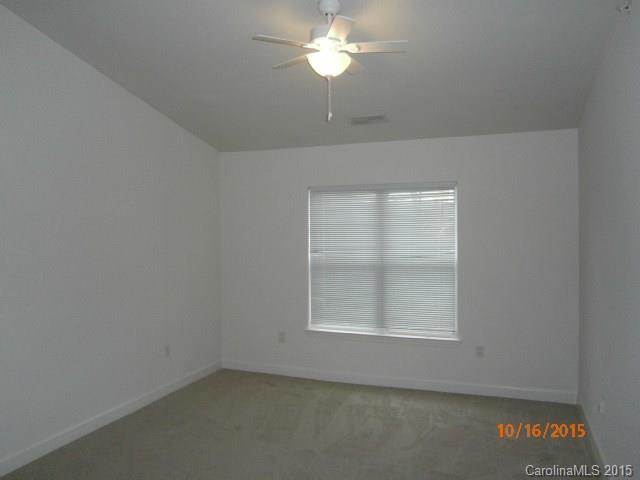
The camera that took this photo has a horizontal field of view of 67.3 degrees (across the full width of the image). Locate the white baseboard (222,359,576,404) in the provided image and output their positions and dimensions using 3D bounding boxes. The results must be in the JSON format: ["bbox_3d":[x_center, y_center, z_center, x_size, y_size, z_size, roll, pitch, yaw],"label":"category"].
[{"bbox_3d":[0.570,1.413,4.825,3.600,0.104,0.020,0,1,20],"label":"white baseboard"}]

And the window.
[{"bbox_3d":[0.611,0.206,4.839,1.530,1.520,0.100,0,1,20],"label":"window"}]

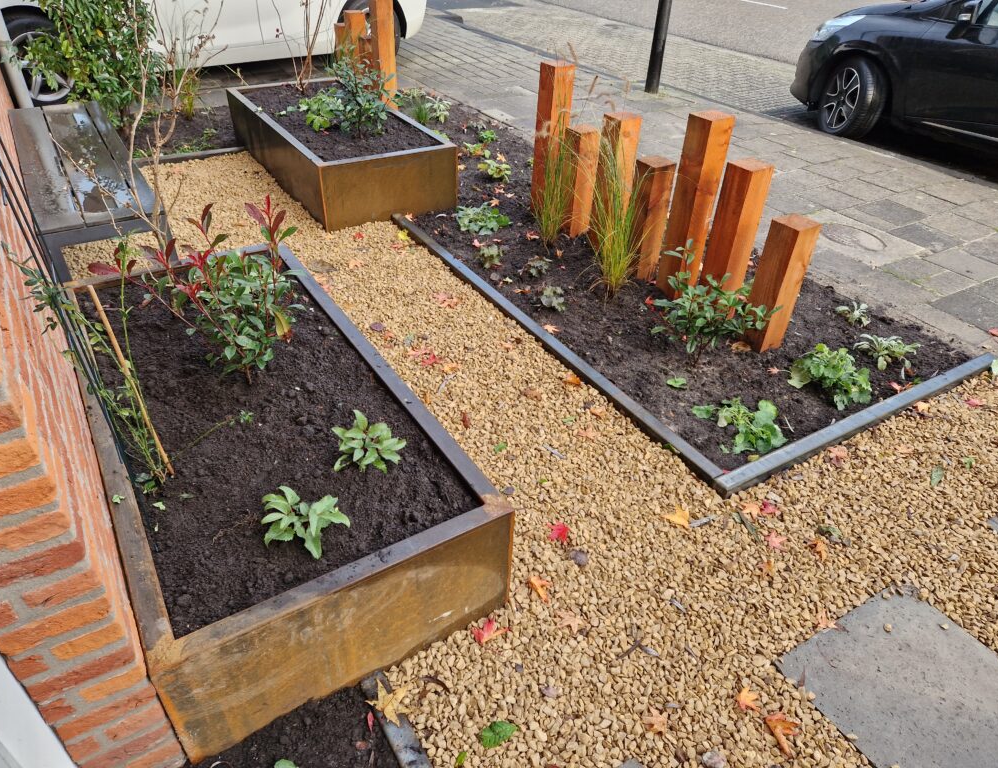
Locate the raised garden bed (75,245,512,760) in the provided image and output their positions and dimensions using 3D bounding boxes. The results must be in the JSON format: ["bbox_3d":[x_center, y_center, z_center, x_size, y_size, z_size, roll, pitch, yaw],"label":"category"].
[{"bbox_3d":[-0.727,0.108,2.007,0.757,0.323,1.645,-19,41,-26],"label":"raised garden bed"}]

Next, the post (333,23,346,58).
[{"bbox_3d":[-1.284,-2.741,5.764,0.120,0.514,0.120,-18,40,-26],"label":"post"}]

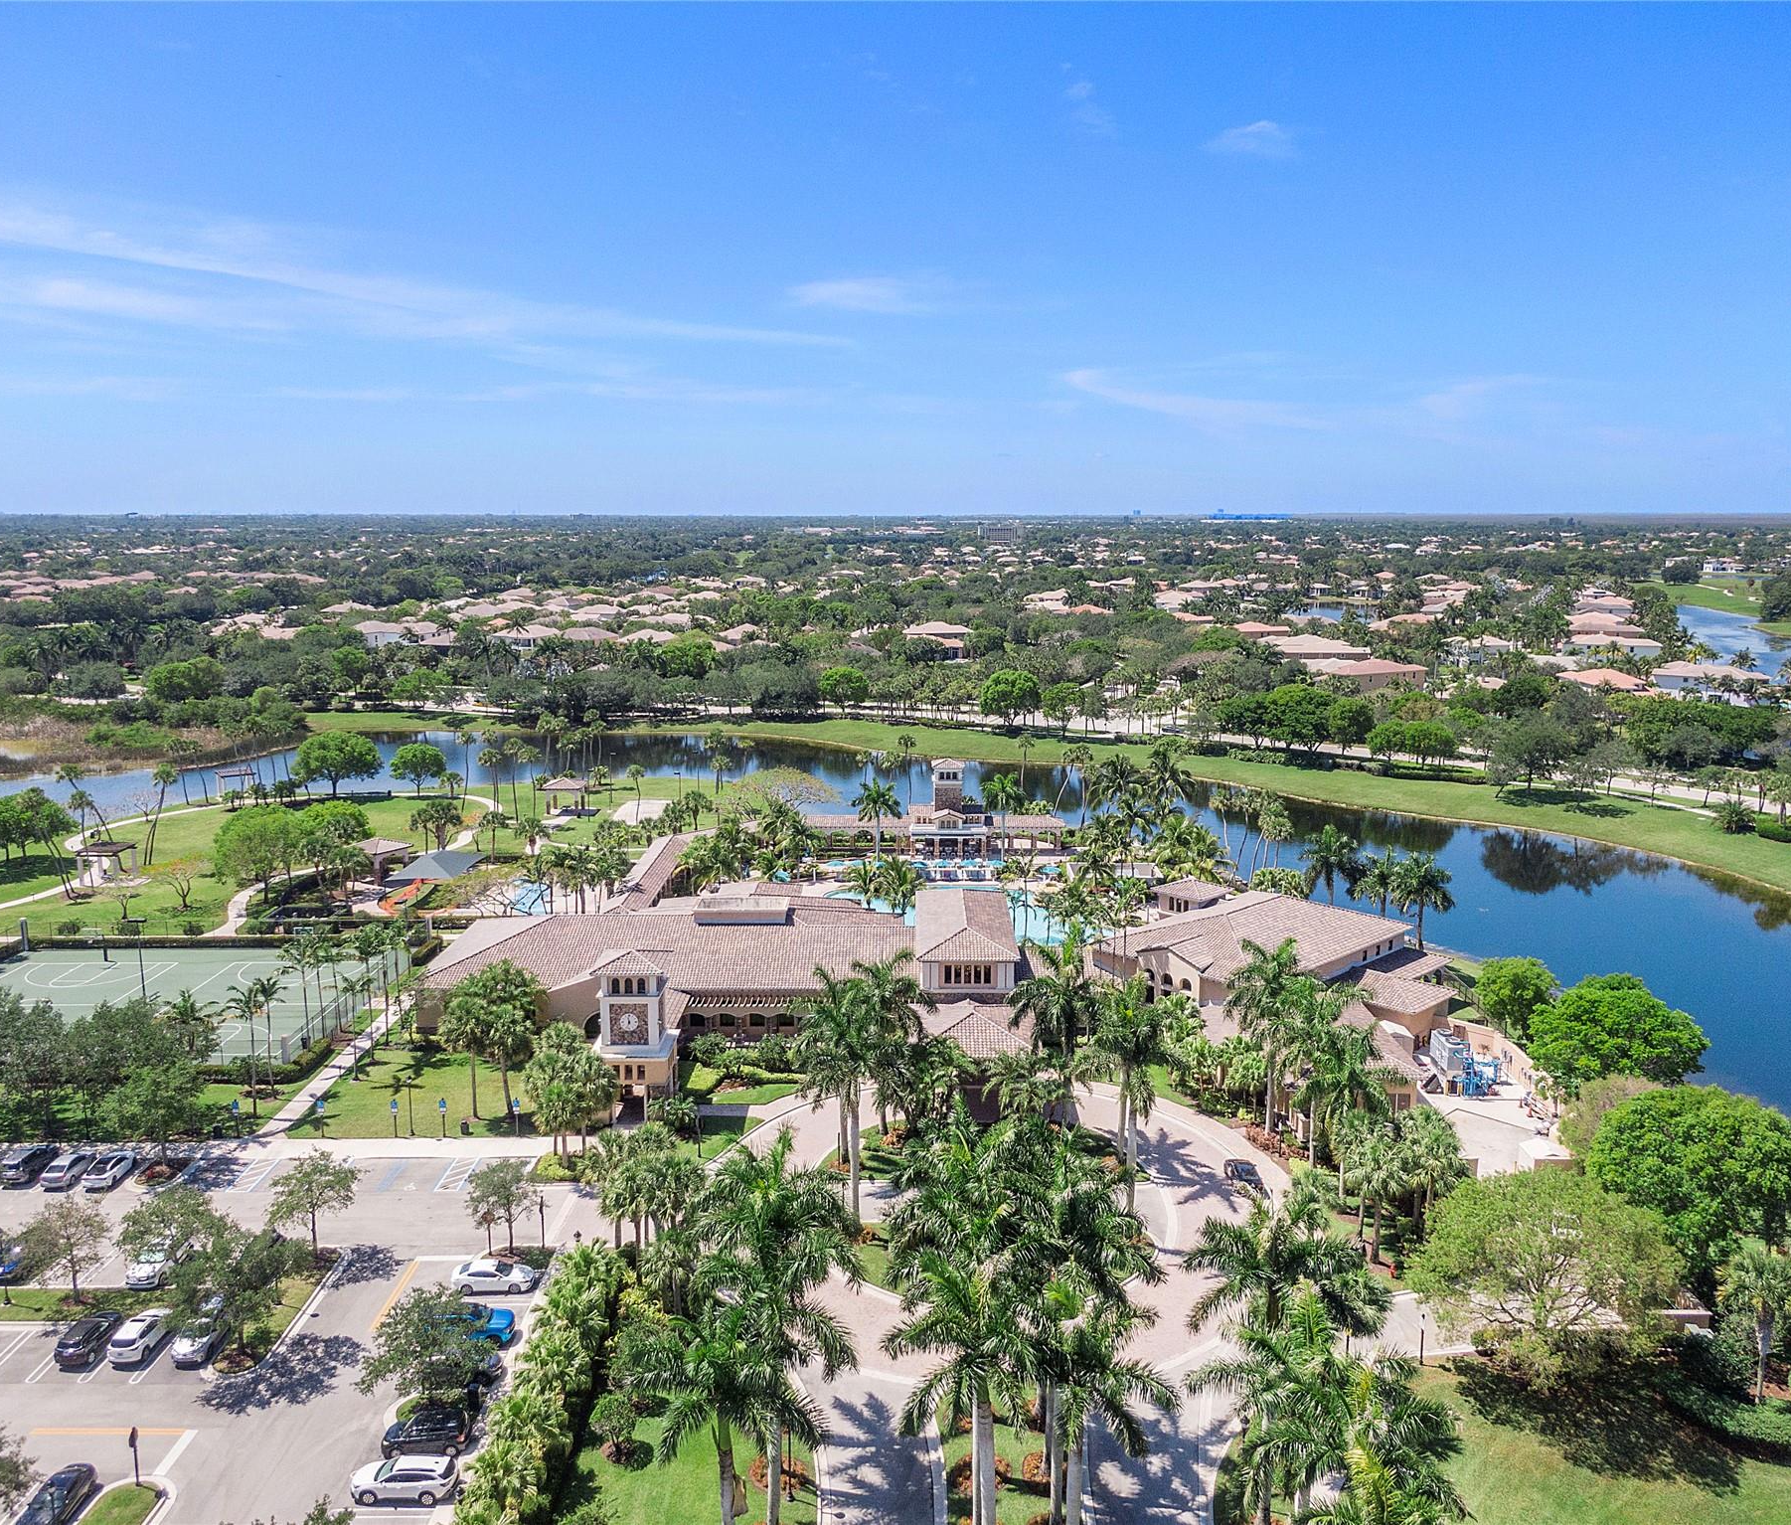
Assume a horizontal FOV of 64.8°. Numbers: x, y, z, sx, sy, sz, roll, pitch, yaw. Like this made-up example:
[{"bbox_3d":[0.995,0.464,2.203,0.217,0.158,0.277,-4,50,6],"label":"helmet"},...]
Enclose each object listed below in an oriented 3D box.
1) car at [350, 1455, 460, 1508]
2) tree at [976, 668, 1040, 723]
[{"bbox_3d":[-23.130,33.517,66.377,4.720,1.670,1.880,0,10,1],"label":"car"},{"bbox_3d":[24.414,-14.056,302.845,13.000,11.860,13.000,0,10,0],"label":"tree"}]

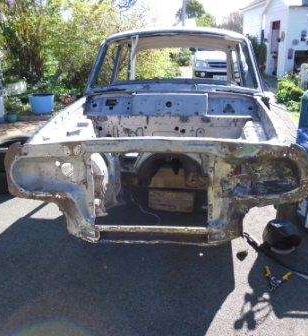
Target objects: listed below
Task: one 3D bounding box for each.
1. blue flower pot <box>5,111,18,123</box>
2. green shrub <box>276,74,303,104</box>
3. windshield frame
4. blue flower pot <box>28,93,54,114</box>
[{"bbox_3d":[-2.340,-0.840,5.750,0.225,0.200,0.225,-1,17,0],"label":"blue flower pot"},{"bbox_3d":[2.810,-1.600,7.200,0.600,0.630,0.580,-1,17,0],"label":"green shrub"},{"bbox_3d":[0.160,-0.910,3.000,1.460,0.530,0.450,0,17,5],"label":"windshield frame"},{"bbox_3d":[-2.060,-1.175,6.400,0.460,0.380,0.460,-1,17,0],"label":"blue flower pot"}]

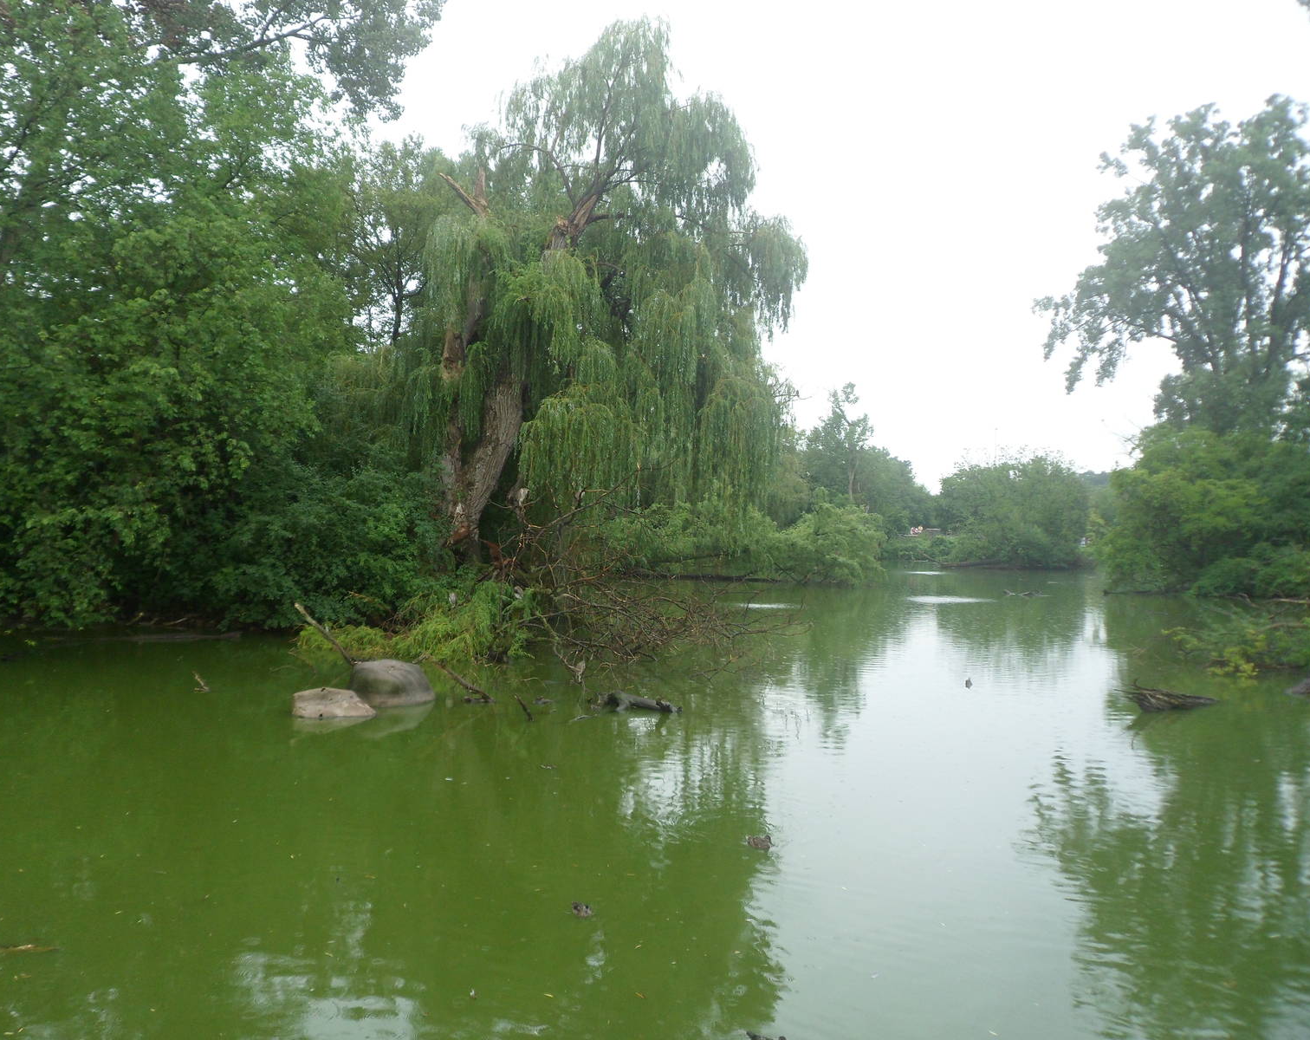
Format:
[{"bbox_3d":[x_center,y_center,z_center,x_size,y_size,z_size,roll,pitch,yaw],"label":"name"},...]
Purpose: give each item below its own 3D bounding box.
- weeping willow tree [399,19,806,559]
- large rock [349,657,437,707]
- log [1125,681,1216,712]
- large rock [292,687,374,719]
[{"bbox_3d":[-1.870,-7.385,38.500,13.400,20.000,12.500,2,1,-3],"label":"weeping willow tree"},{"bbox_3d":[-5.649,3.514,23.410,1.700,0.920,1.450,1,1,-13],"label":"large rock"},{"bbox_3d":[12.133,4.109,25.456,2.250,0.620,0.750,1,1,-22],"label":"log"},{"bbox_3d":[-6.527,3.655,22.083,1.620,0.600,1.150,1,1,-16],"label":"large rock"}]

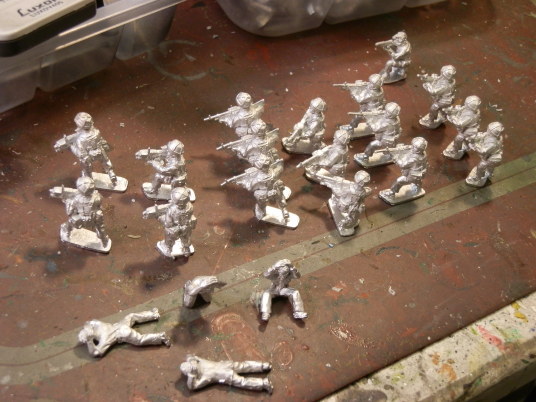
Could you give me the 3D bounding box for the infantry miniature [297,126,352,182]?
[{"bbox_3d":[0.018,-0.014,0.290,0.016,0.019,0.007,-2,44,-12],"label":"infantry miniature"}]

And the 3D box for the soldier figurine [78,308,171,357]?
[{"bbox_3d":[-0.037,0.033,0.240,0.022,0.005,0.011,-4,45,-14],"label":"soldier figurine"}]

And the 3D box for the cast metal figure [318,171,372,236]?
[{"bbox_3d":[0.021,-0.002,0.260,0.013,0.017,0.009,24,43,20],"label":"cast metal figure"}]

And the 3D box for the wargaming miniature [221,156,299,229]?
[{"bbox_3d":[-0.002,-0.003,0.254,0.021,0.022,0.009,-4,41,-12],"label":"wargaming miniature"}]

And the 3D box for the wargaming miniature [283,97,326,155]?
[{"bbox_3d":[0.014,-0.024,0.300,0.015,0.019,0.007,-2,44,-12],"label":"wargaming miniature"}]

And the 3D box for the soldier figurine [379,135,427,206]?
[{"bbox_3d":[0.042,-0.010,0.287,0.020,0.022,0.008,-11,47,-21],"label":"soldier figurine"}]

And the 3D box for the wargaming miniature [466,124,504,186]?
[{"bbox_3d":[0.070,-0.016,0.299,0.017,0.023,0.008,-20,51,-28],"label":"wargaming miniature"}]

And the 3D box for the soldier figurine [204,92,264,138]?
[{"bbox_3d":[-0.007,-0.021,0.276,0.021,0.022,0.009,-4,41,-12],"label":"soldier figurine"}]

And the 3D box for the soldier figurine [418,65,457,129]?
[{"bbox_3d":[0.053,-0.034,0.299,0.013,0.021,0.007,-5,41,-13],"label":"soldier figurine"}]

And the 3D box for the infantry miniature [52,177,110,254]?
[{"bbox_3d":[-0.048,0.003,0.243,0.015,0.021,0.009,4,40,-3],"label":"infantry miniature"}]

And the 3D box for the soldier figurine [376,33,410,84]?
[{"bbox_3d":[0.041,-0.047,0.316,0.013,0.018,0.007,-16,45,-24],"label":"soldier figurine"}]

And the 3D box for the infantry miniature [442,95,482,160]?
[{"bbox_3d":[0.064,-0.025,0.308,0.017,0.023,0.008,-20,51,-28],"label":"infantry miniature"}]

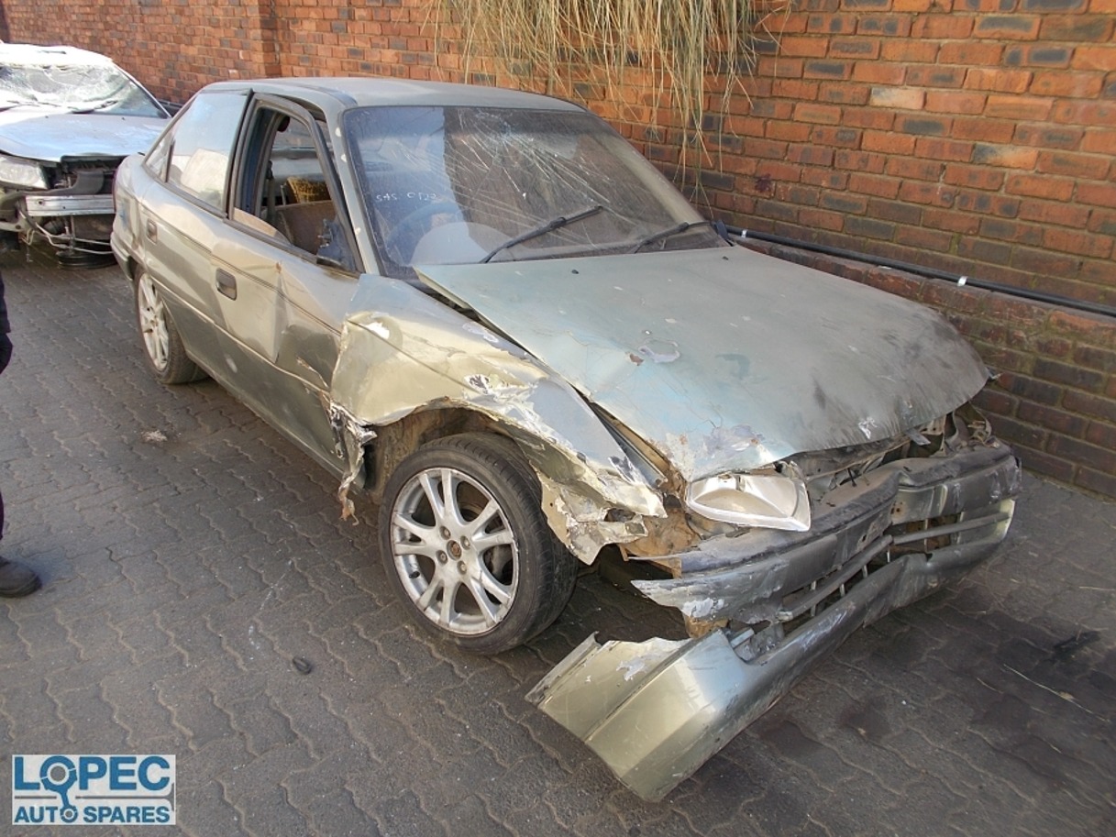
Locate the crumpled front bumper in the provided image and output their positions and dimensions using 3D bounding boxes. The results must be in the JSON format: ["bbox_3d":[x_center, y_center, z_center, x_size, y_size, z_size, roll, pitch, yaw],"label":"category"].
[{"bbox_3d":[0.688,0.398,2.249,1.600,0.460,0.510,-18,30,-36],"label":"crumpled front bumper"}]

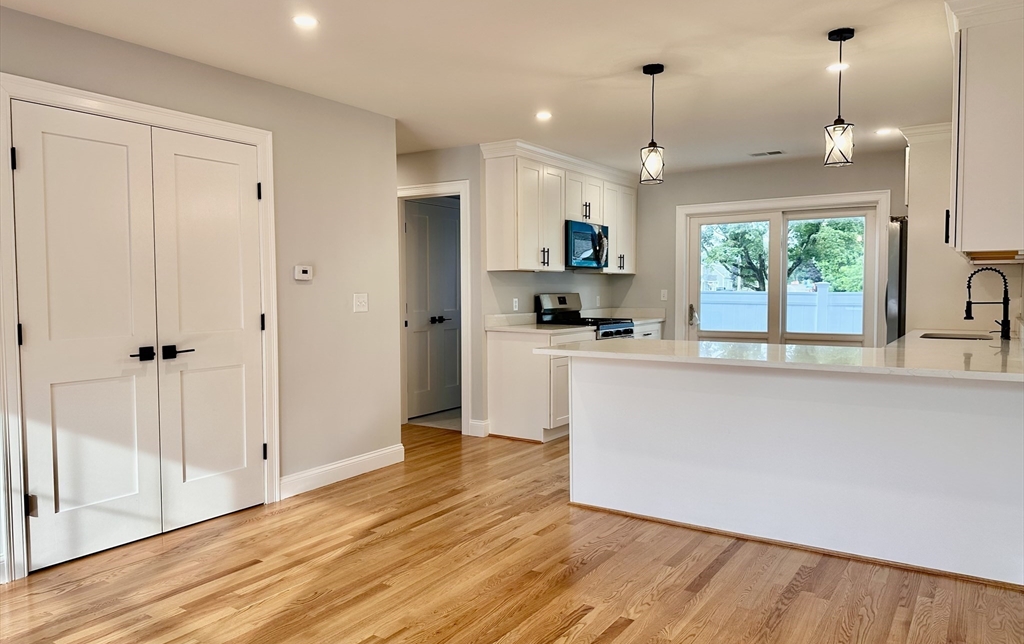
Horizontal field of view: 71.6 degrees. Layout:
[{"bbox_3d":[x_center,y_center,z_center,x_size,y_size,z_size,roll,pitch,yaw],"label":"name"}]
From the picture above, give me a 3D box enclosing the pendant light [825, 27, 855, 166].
[{"bbox_3d":[1.554,-1.051,3.368,0.140,0.624,0.140,1,3,34],"label":"pendant light"}]

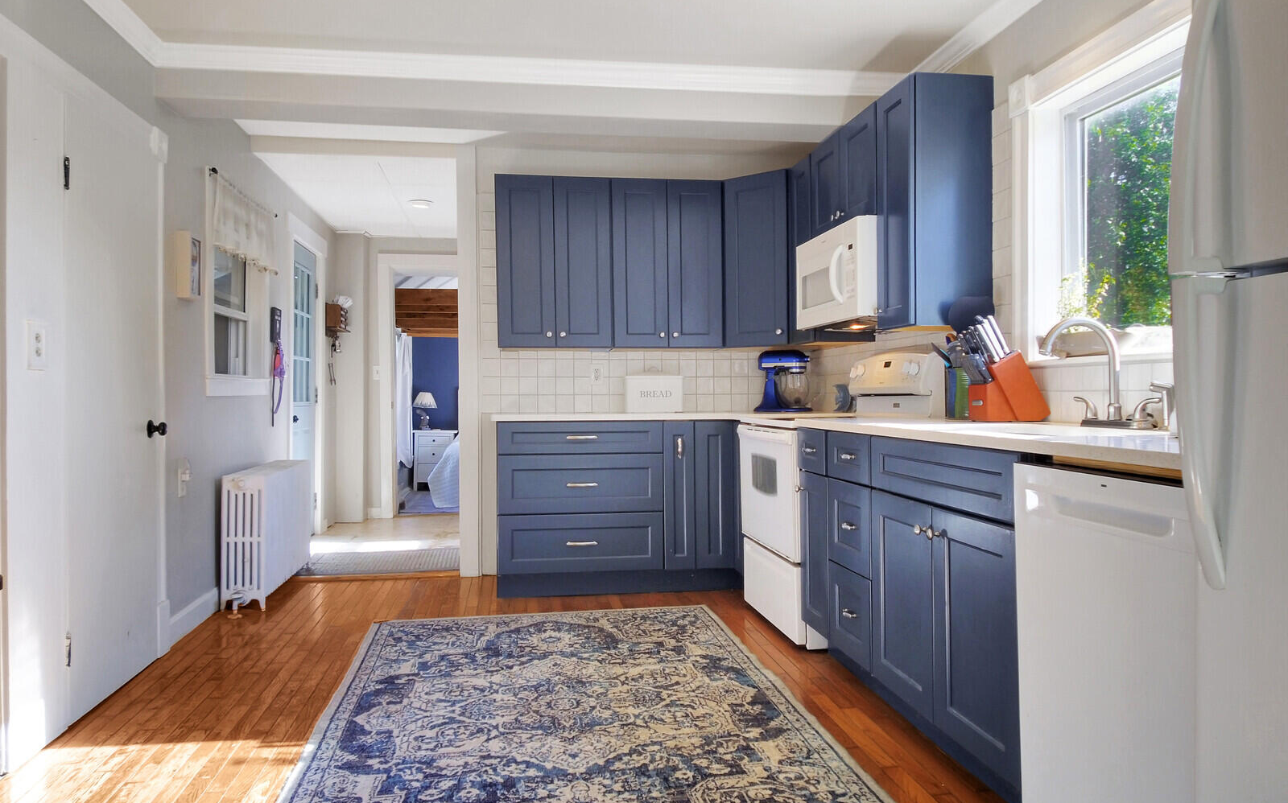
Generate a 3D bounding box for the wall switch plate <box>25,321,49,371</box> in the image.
[{"bbox_3d":[-1.770,-0.155,2.390,0.012,0.137,0.095,0,1,-9],"label":"wall switch plate"}]

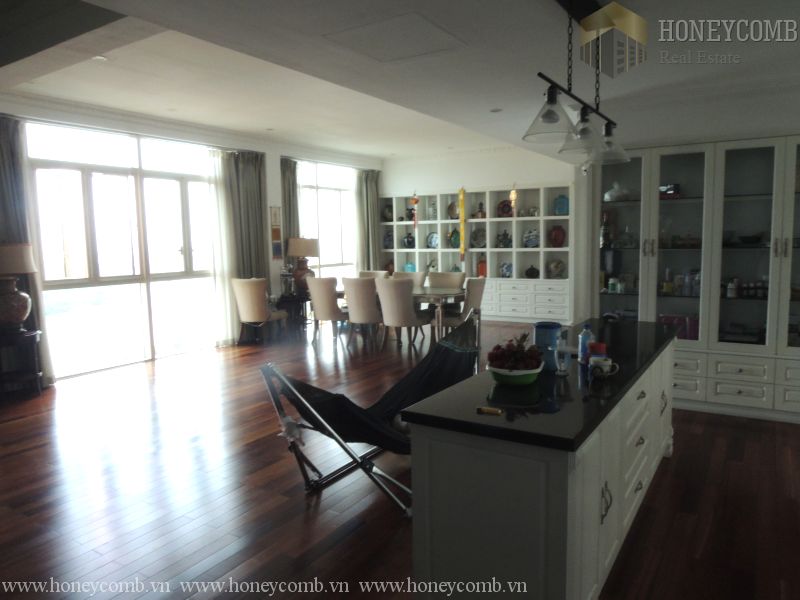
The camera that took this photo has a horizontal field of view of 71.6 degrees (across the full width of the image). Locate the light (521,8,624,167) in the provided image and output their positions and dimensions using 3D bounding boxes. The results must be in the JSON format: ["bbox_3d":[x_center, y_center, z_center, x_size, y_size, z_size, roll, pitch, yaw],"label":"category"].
[{"bbox_3d":[0.985,-1.124,2.948,0.250,0.680,1.450,3,8,33],"label":"light"}]

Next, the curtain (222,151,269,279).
[{"bbox_3d":[-2.373,-0.849,8.819,0.180,2.970,0.850,3,7,33],"label":"curtain"}]

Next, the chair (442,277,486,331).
[{"bbox_3d":[0.892,0.179,8.034,0.630,1.020,0.540,3,7,33],"label":"chair"}]

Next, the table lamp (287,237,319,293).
[{"bbox_3d":[-1.663,-0.586,9.603,0.520,0.950,0.520,-1,6,0],"label":"table lamp"}]

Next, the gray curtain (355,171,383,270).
[{"bbox_3d":[-0.613,-1.163,11.488,0.200,2.980,0.680,3,7,33],"label":"gray curtain"}]

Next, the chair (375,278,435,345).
[{"bbox_3d":[0.114,0.174,8.244,0.590,1.000,0.660,3,7,34],"label":"chair"}]

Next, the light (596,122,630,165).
[{"bbox_3d":[1.277,-0.963,3.384,0.250,0.240,0.250,3,7,33],"label":"light"}]

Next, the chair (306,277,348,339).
[{"bbox_3d":[-0.995,0.142,8.773,0.590,1.000,0.660,3,8,36],"label":"chair"}]

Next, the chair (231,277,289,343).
[{"bbox_3d":[-2.171,0.160,8.864,0.590,1.000,0.660,1,7,24],"label":"chair"}]

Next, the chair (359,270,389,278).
[{"bbox_3d":[-0.607,0.047,9.578,0.590,1.000,0.660,3,7,33],"label":"chair"}]

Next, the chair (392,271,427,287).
[{"bbox_3d":[-0.016,0.075,9.186,0.590,1.000,0.660,3,7,33],"label":"chair"}]

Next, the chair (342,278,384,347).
[{"bbox_3d":[-0.450,0.171,8.379,0.540,1.020,0.630,3,7,33],"label":"chair"}]

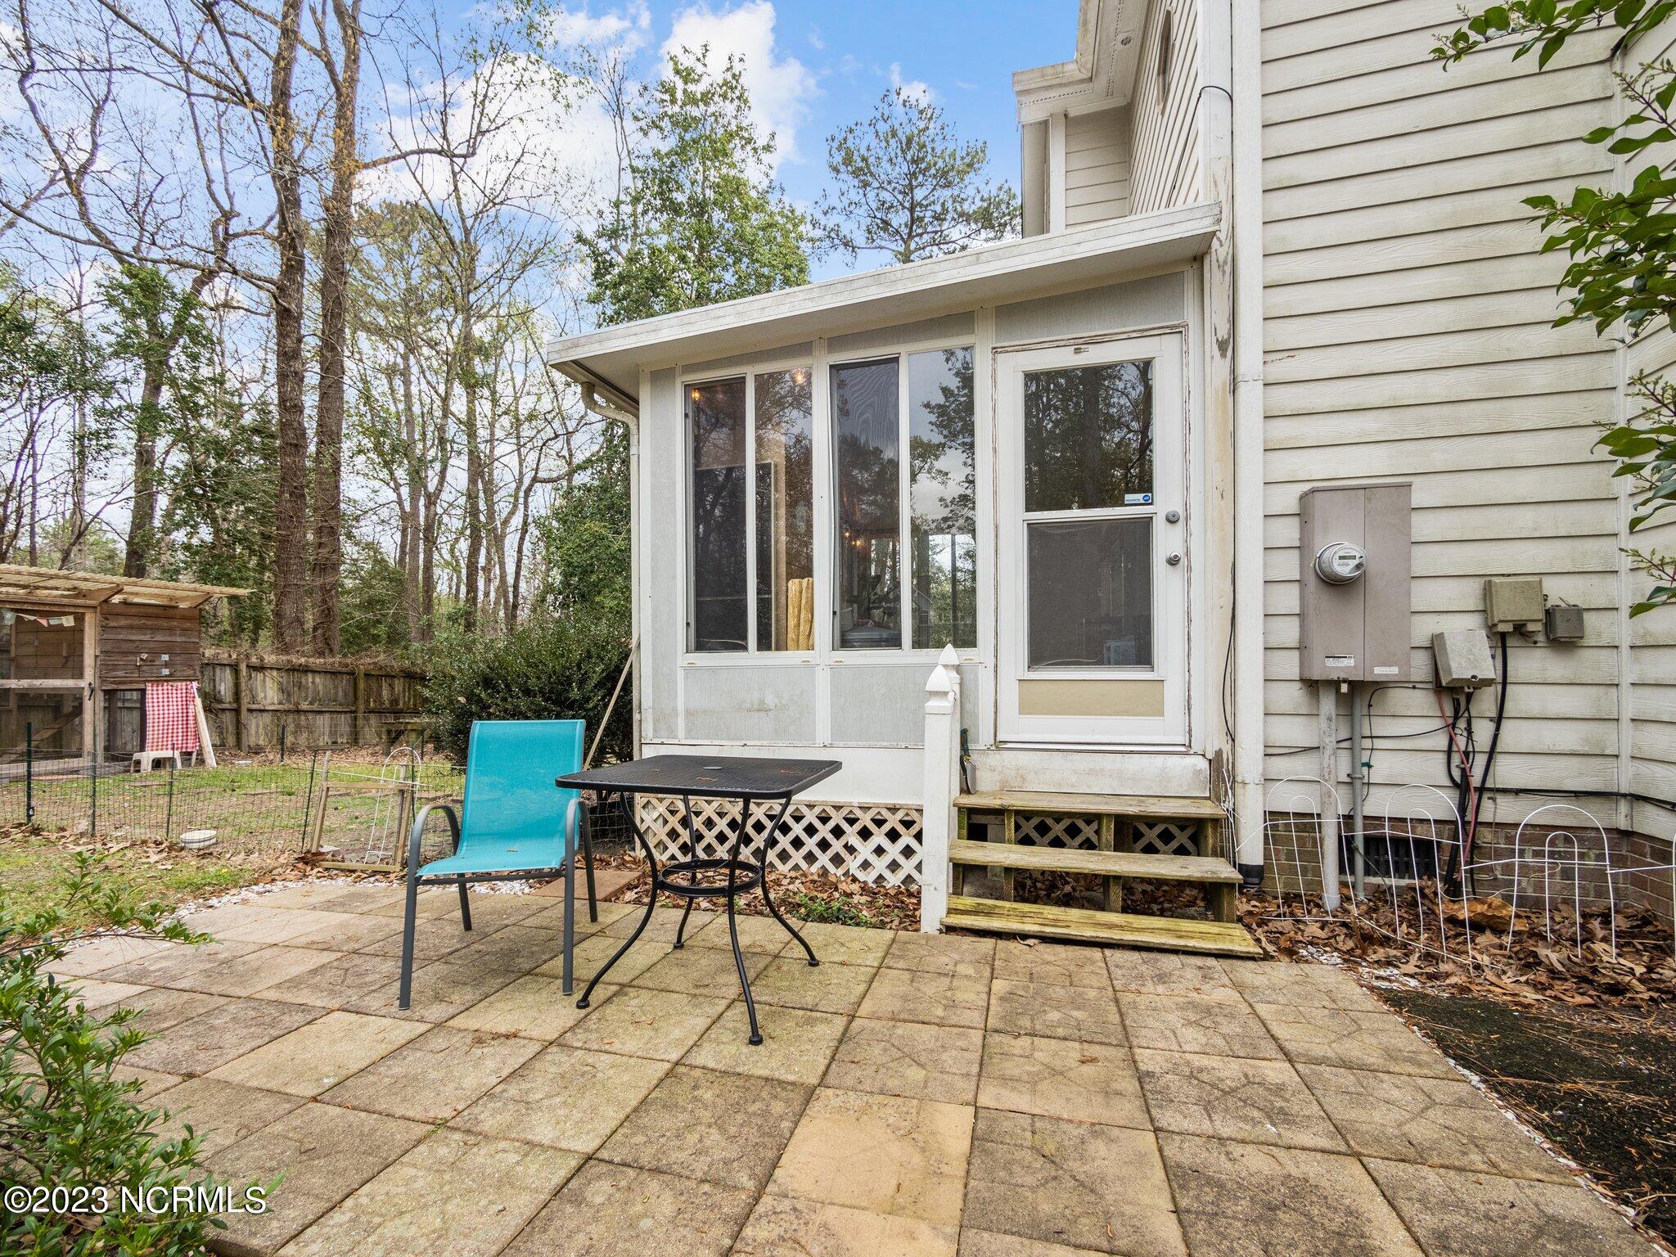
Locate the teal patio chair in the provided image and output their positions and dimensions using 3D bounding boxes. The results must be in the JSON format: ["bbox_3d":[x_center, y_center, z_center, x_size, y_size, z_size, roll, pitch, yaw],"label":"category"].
[{"bbox_3d":[-1.225,0.795,2.560,0.560,0.870,0.670,0,-2,-13],"label":"teal patio chair"}]

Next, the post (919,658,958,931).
[{"bbox_3d":[0.428,0.715,2.890,0.105,1.140,0.105,-1,-2,15],"label":"post"}]

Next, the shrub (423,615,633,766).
[{"bbox_3d":[-3.200,0.620,7.200,2.100,1.500,1.800,0,-2,-12],"label":"shrub"}]

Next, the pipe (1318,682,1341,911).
[{"bbox_3d":[2.210,0.755,3.050,0.062,1.030,0.062,-1,-2,15],"label":"pipe"}]

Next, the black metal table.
[{"bbox_3d":[-0.435,0.860,2.370,0.780,0.730,0.700,-1,-2,13],"label":"black metal table"}]

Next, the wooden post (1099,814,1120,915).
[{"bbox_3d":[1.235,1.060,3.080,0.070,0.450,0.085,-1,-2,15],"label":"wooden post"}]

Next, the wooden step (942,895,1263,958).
[{"bbox_3d":[1.070,1.262,2.885,1.210,0.038,0.285,-1,-2,15],"label":"wooden step"}]

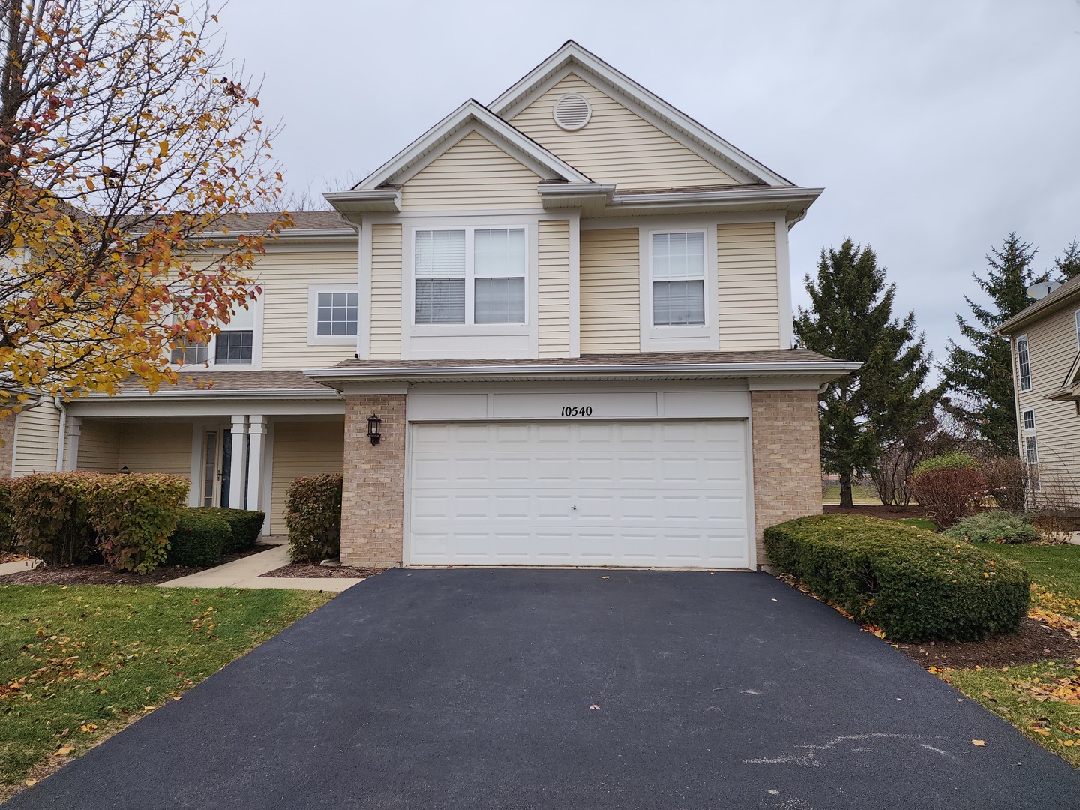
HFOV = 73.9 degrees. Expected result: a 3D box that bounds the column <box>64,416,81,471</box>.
[{"bbox_3d":[-8.510,1.322,13.056,0.200,2.240,0.200,-1,-7,5],"label":"column"}]

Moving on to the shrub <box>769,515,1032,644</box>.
[{"bbox_3d":[3.852,1.797,7.975,1.600,0.840,3.550,0,-6,4],"label":"shrub"}]

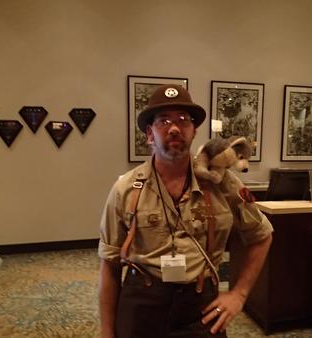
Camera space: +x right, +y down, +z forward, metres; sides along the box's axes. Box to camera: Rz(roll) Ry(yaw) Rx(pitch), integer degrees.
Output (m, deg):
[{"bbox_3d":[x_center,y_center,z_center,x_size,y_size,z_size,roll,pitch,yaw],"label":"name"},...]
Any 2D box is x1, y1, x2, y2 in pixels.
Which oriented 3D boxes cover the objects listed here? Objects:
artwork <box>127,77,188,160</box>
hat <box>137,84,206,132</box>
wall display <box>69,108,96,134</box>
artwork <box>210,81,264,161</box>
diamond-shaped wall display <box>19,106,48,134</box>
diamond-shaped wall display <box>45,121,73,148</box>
[{"bbox_3d":[0.039,-0.714,4.799,0.907,1.243,0.035,-1,5,-15],"label":"artwork"},{"bbox_3d":[0.061,-0.261,1.297,0.275,0.145,0.310,-2,-7,-2],"label":"hat"},{"bbox_3d":[-1.018,-0.654,4.529,0.370,0.361,0.030,-1,5,-15],"label":"wall display"},{"bbox_3d":[1.280,-0.725,5.121,0.907,1.243,0.035,-1,5,-15],"label":"artwork"},{"bbox_3d":[-1.636,-0.648,4.369,0.370,0.361,0.030,-1,5,-15],"label":"diamond-shaped wall display"},{"bbox_3d":[-1.322,-0.460,4.468,0.370,0.361,0.030,-1,5,-15],"label":"diamond-shaped wall display"}]

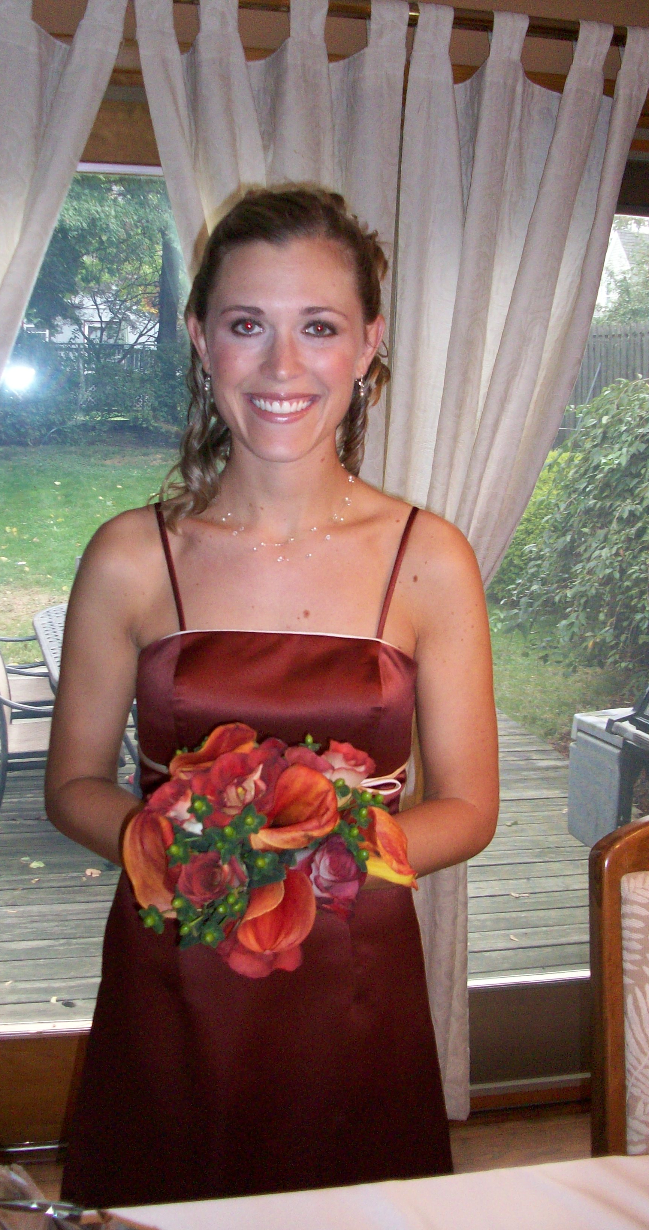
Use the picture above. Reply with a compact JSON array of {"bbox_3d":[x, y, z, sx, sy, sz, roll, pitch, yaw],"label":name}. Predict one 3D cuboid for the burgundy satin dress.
[{"bbox_3d":[-0.064,0.477,1.293,0.530,1.200,0.380,2,9,0],"label":"burgundy satin dress"}]

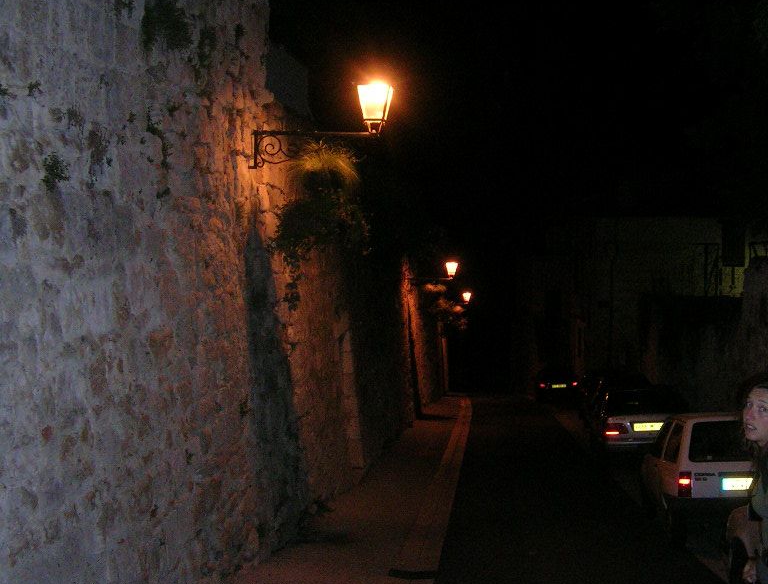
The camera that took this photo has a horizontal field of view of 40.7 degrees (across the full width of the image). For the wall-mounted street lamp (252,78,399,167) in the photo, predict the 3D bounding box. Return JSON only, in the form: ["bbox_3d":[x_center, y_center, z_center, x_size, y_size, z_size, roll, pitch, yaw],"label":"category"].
[{"bbox_3d":[-0.620,-1.750,10.500,1.430,0.890,0.400,1,-4,6],"label":"wall-mounted street lamp"}]

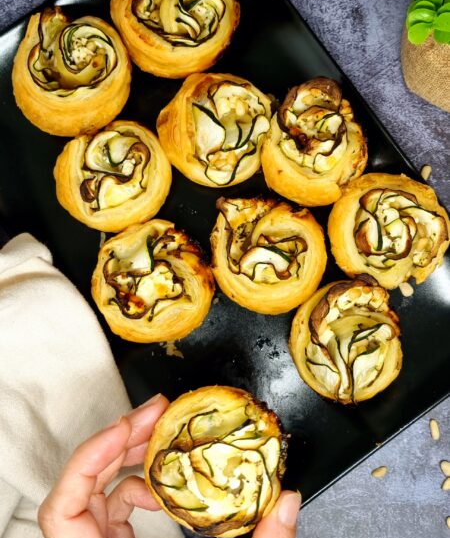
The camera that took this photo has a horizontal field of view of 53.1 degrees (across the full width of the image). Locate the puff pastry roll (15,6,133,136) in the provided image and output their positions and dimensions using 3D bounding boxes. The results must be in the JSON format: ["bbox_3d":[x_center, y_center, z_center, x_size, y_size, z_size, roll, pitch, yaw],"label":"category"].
[{"bbox_3d":[-0.092,-0.118,0.277,0.069,0.041,0.075,0,82,0],"label":"puff pastry roll"}]

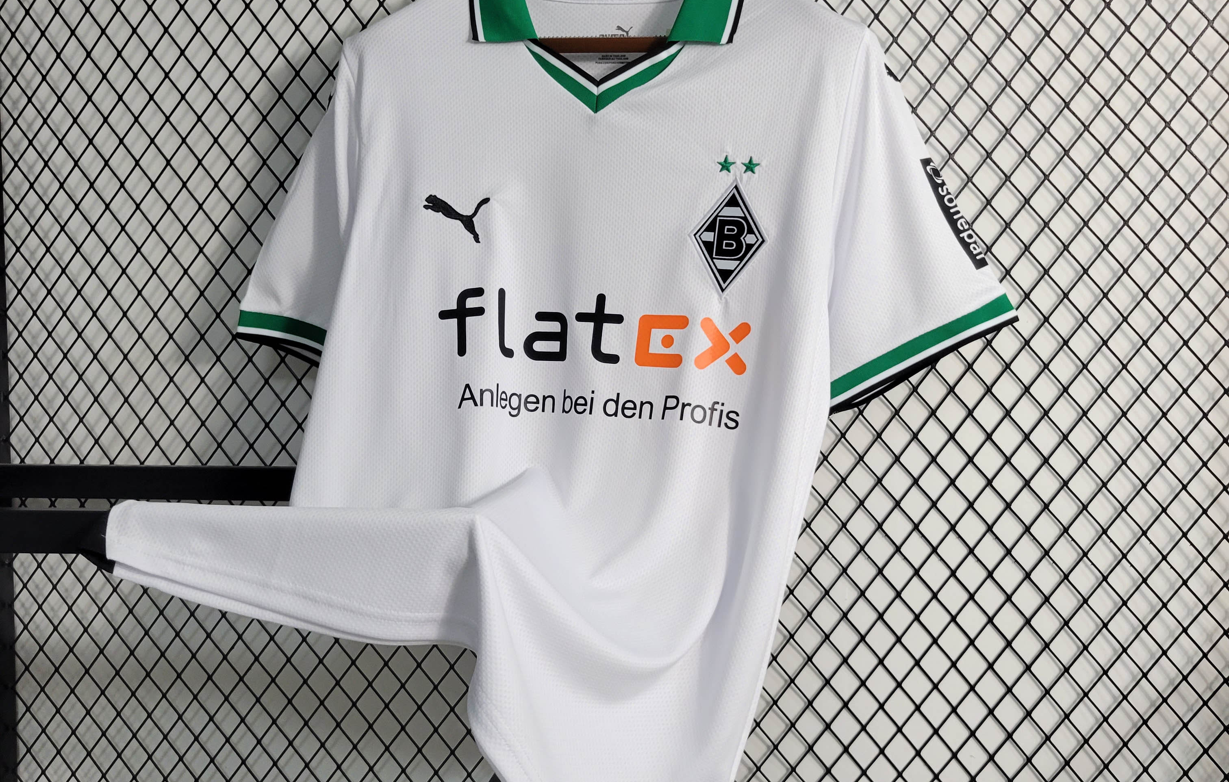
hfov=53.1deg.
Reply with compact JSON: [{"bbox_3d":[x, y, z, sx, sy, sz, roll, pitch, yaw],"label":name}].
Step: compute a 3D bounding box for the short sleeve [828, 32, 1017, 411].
[{"bbox_3d":[0.236,-0.131,0.950,0.150,0.292,0.120,0,1,7],"label":"short sleeve"}]

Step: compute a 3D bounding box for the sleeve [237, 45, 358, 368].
[{"bbox_3d":[-0.257,-0.148,1.005,0.115,0.262,0.125,0,1,7],"label":"sleeve"}]

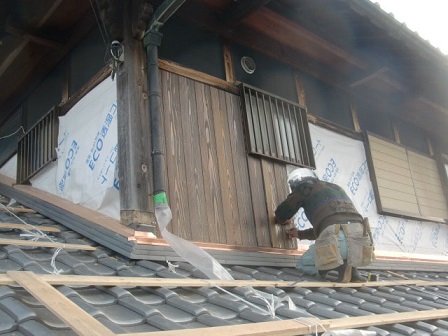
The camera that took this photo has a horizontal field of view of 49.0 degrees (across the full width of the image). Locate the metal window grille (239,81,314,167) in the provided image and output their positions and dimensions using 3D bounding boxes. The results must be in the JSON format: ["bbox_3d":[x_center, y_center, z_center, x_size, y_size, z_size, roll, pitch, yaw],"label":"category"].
[{"bbox_3d":[0.509,-0.347,4.512,0.870,0.655,0.060,12,-26,-40],"label":"metal window grille"}]

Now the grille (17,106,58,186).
[{"bbox_3d":[-1.764,-0.181,4.657,0.060,0.490,0.840,12,-26,-40],"label":"grille"}]

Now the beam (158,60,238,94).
[{"bbox_3d":[-0.193,-0.742,4.057,0.900,0.090,0.070,12,-26,-40],"label":"beam"}]

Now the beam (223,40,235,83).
[{"bbox_3d":[0.048,-0.962,4.404,0.080,0.463,0.060,12,-26,-40],"label":"beam"}]

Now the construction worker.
[{"bbox_3d":[0.807,0.475,4.031,0.700,0.940,0.620,12,-26,-40],"label":"construction worker"}]

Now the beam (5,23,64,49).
[{"bbox_3d":[-1.653,-1.151,4.336,0.530,0.080,0.080,12,-26,-40],"label":"beam"}]

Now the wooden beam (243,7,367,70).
[{"bbox_3d":[0.801,-1.219,4.778,1.650,0.150,0.160,12,-26,-40],"label":"wooden beam"}]

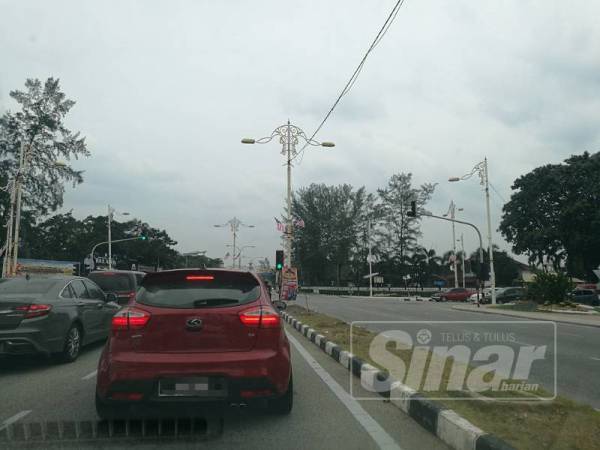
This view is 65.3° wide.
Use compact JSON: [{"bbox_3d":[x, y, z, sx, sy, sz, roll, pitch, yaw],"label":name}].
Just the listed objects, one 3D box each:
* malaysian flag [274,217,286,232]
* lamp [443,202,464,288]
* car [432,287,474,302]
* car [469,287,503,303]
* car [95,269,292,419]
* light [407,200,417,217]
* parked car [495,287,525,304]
[{"bbox_3d":[-1.156,-0.030,27.744,0.700,0.920,0.300,1,-8,-6],"label":"malaysian flag"},{"bbox_3d":[17.645,2.884,53.257,0.600,11.300,5.400,1,-8,-6],"label":"lamp"},{"bbox_3d":[15.818,6.991,47.029,4.250,1.450,1.700,1,-8,-9],"label":"car"},{"bbox_3d":[18.451,6.613,44.381,4.200,1.470,1.700,1,-8,-9],"label":"car"},{"bbox_3d":[-1.116,1.276,5.879,1.720,1.455,4.050,1,-8,-6],"label":"car"},{"bbox_3d":[7.589,-1.123,31.853,0.620,1.100,0.400,1,-8,-6],"label":"light"},{"bbox_3d":[19.913,6.217,41.637,4.400,1.500,1.750,1,-8,-9],"label":"parked car"}]

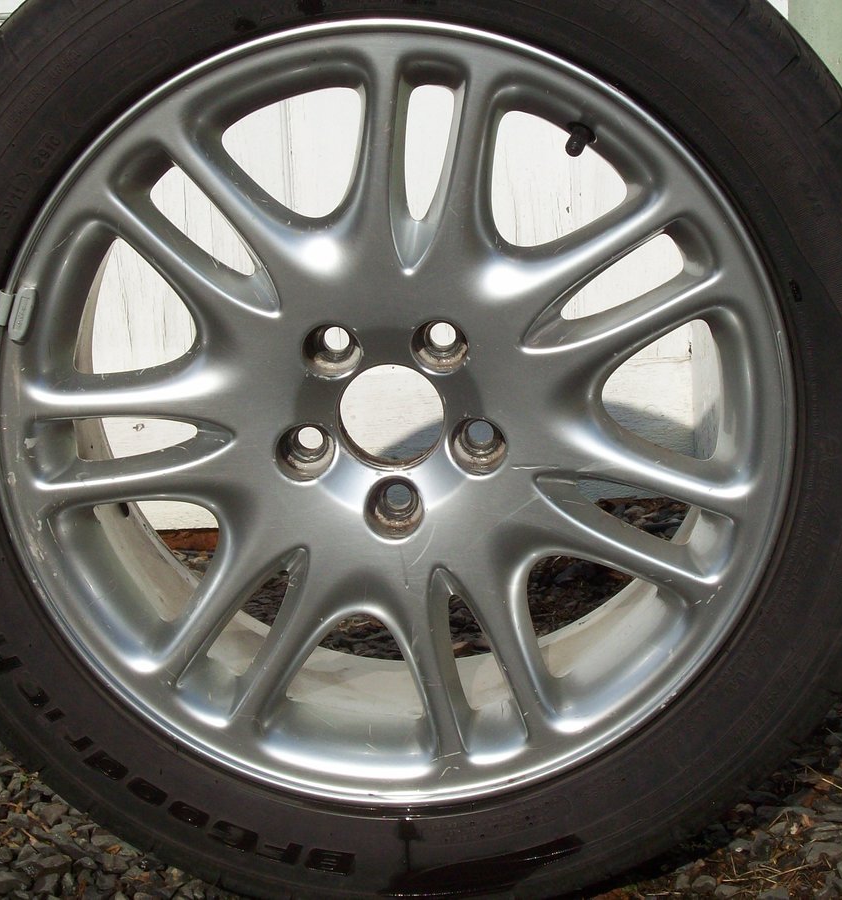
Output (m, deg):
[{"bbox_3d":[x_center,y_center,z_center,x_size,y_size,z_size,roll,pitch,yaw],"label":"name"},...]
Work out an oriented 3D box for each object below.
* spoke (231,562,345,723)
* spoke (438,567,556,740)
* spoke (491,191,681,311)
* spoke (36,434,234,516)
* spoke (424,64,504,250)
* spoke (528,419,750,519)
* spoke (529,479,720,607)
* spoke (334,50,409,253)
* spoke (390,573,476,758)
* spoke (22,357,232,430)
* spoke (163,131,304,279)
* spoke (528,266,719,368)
[{"bbox_3d":[-0.080,0.120,1.466,0.038,0.115,0.037,33,14,-5],"label":"spoke"},{"bbox_3d":[0.055,0.117,1.457,0.038,0.115,0.037,-16,13,8],"label":"spoke"},{"bbox_3d":[0.099,-0.115,1.394,0.115,0.038,0.037,-29,11,10],"label":"spoke"},{"bbox_3d":[-0.169,0.020,1.446,0.115,0.038,0.037,-4,14,5],"label":"spoke"},{"bbox_3d":[0.030,-0.160,1.387,0.038,0.115,0.037,9,15,1],"label":"spoke"},{"bbox_3d":[0.135,0.012,1.425,0.115,0.038,0.037,21,15,-2],"label":"spoke"},{"bbox_3d":[0.115,0.062,1.439,0.115,0.038,0.037,21,15,-2],"label":"spoke"},{"bbox_3d":[-0.025,-0.169,1.388,0.038,0.115,0.037,9,15,1],"label":"spoke"},{"bbox_3d":[0.002,0.132,1.464,0.038,0.115,0.037,-16,13,8],"label":"spoke"},{"bbox_3d":[-0.173,-0.034,1.432,0.115,0.038,0.037,-4,14,5],"label":"spoke"},{"bbox_3d":[-0.104,-0.145,1.399,0.038,0.115,0.037,-42,8,12],"label":"spoke"},{"bbox_3d":[0.128,-0.068,1.405,0.115,0.038,0.037,-29,11,10],"label":"spoke"}]

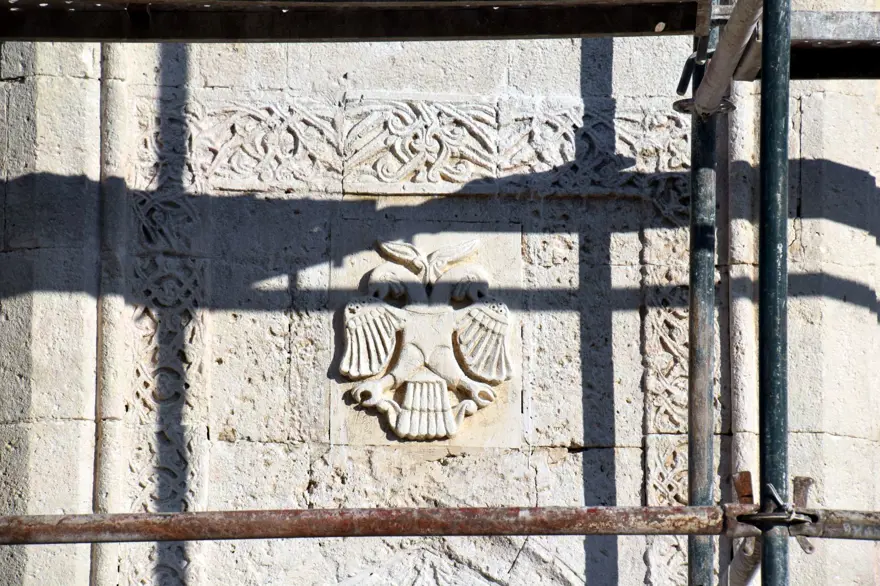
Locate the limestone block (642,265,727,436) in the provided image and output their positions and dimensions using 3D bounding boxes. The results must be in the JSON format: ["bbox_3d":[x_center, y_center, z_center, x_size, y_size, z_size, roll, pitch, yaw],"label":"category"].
[{"bbox_3d":[0.479,0.129,10.900,0.164,0.345,0.160,1,-12,-2],"label":"limestone block"}]

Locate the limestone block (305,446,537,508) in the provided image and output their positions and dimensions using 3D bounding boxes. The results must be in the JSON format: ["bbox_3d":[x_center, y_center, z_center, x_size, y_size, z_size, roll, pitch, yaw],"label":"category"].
[{"bbox_3d":[-0.038,0.389,10.842,0.445,0.155,0.160,1,-12,-2],"label":"limestone block"}]

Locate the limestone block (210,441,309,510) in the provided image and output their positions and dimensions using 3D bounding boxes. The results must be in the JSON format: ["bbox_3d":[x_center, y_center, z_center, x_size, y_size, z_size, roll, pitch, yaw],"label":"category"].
[{"bbox_3d":[-0.356,0.385,10.830,0.199,0.163,0.160,1,-12,-2],"label":"limestone block"}]

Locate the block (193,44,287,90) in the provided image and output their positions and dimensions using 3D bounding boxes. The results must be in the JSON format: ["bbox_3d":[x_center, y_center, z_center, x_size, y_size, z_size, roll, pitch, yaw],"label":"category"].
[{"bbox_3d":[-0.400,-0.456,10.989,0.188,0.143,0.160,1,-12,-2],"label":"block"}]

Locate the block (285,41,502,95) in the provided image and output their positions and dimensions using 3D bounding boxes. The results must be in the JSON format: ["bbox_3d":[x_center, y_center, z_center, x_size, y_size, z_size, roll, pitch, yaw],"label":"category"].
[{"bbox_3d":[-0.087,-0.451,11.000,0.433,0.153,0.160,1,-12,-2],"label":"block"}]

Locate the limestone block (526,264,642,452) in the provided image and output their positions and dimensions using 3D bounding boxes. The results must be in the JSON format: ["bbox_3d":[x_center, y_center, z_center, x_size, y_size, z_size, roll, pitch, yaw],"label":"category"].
[{"bbox_3d":[0.281,0.139,10.905,0.235,0.365,0.160,1,-12,-2],"label":"limestone block"}]

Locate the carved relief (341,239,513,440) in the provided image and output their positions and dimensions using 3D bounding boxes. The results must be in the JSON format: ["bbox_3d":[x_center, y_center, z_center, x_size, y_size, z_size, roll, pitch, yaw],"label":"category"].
[{"bbox_3d":[-0.027,0.096,10.810,0.338,0.404,0.050,1,-12,-2],"label":"carved relief"}]

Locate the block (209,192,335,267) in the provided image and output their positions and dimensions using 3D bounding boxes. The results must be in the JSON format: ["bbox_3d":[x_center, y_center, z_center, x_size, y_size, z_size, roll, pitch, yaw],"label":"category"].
[{"bbox_3d":[-0.338,-0.110,10.931,0.245,0.149,0.160,1,-12,-2],"label":"block"}]

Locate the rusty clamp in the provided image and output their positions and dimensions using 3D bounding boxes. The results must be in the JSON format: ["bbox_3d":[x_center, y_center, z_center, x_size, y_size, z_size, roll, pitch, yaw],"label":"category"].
[{"bbox_3d":[0.575,0.380,9.400,0.145,0.135,0.125,1,-12,-2],"label":"rusty clamp"}]

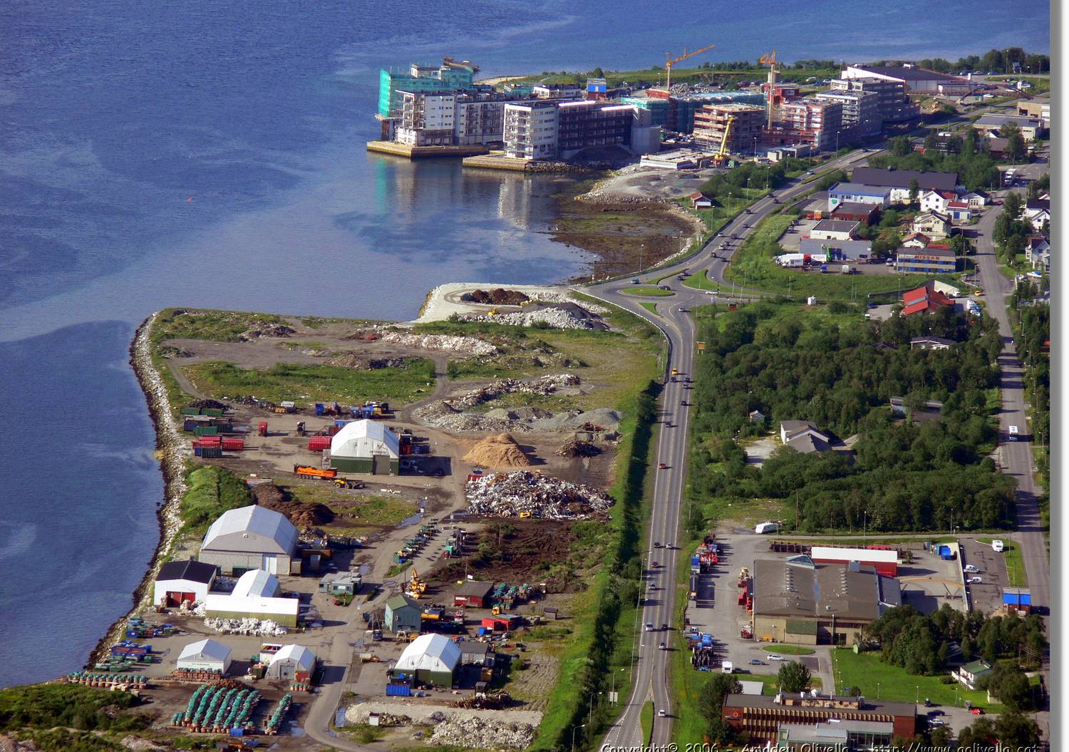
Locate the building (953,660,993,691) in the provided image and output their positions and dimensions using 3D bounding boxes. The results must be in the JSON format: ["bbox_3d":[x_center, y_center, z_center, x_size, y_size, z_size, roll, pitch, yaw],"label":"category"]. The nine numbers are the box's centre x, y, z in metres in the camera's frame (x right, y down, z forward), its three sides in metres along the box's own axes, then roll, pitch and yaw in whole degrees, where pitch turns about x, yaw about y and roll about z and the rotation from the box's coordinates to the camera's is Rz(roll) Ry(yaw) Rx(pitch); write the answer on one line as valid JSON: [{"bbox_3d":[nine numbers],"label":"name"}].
[{"bbox_3d":[115.160,77.440,2452.000,9.000,5.600,10.500,0,9,-18],"label":"building"}]

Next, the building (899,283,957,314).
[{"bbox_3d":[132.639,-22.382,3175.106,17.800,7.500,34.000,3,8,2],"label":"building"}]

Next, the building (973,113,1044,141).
[{"bbox_3d":[186.769,-97.864,3745.483,25.500,6.100,31.000,3,8,4],"label":"building"}]

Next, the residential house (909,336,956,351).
[{"bbox_3d":[122.701,-9.535,2923.643,12.600,4.000,9.500,4,8,9],"label":"residential house"}]

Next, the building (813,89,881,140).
[{"bbox_3d":[122.822,-102.710,3741.468,18.000,16.500,25.000,5,8,17],"label":"building"}]

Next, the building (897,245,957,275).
[{"bbox_3d":[133.010,-39.400,3217.390,19.800,6.800,13.000,3,9,1],"label":"building"}]

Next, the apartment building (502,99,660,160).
[{"bbox_3d":[16.639,-91.590,3493.764,63.000,18.800,14.500,-6,12,-44],"label":"apartment building"}]

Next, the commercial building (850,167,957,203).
[{"bbox_3d":[130.407,-66.911,3333.586,36.500,10.700,18.000,4,8,7],"label":"commercial building"}]

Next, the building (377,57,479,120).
[{"bbox_3d":[-41.399,-105.664,3675.328,33.500,28.500,18.500,2,8,-9],"label":"building"}]

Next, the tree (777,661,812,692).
[{"bbox_3d":[64.947,74.744,2368.035,8.300,7.500,8.300,3,8,0],"label":"tree"}]

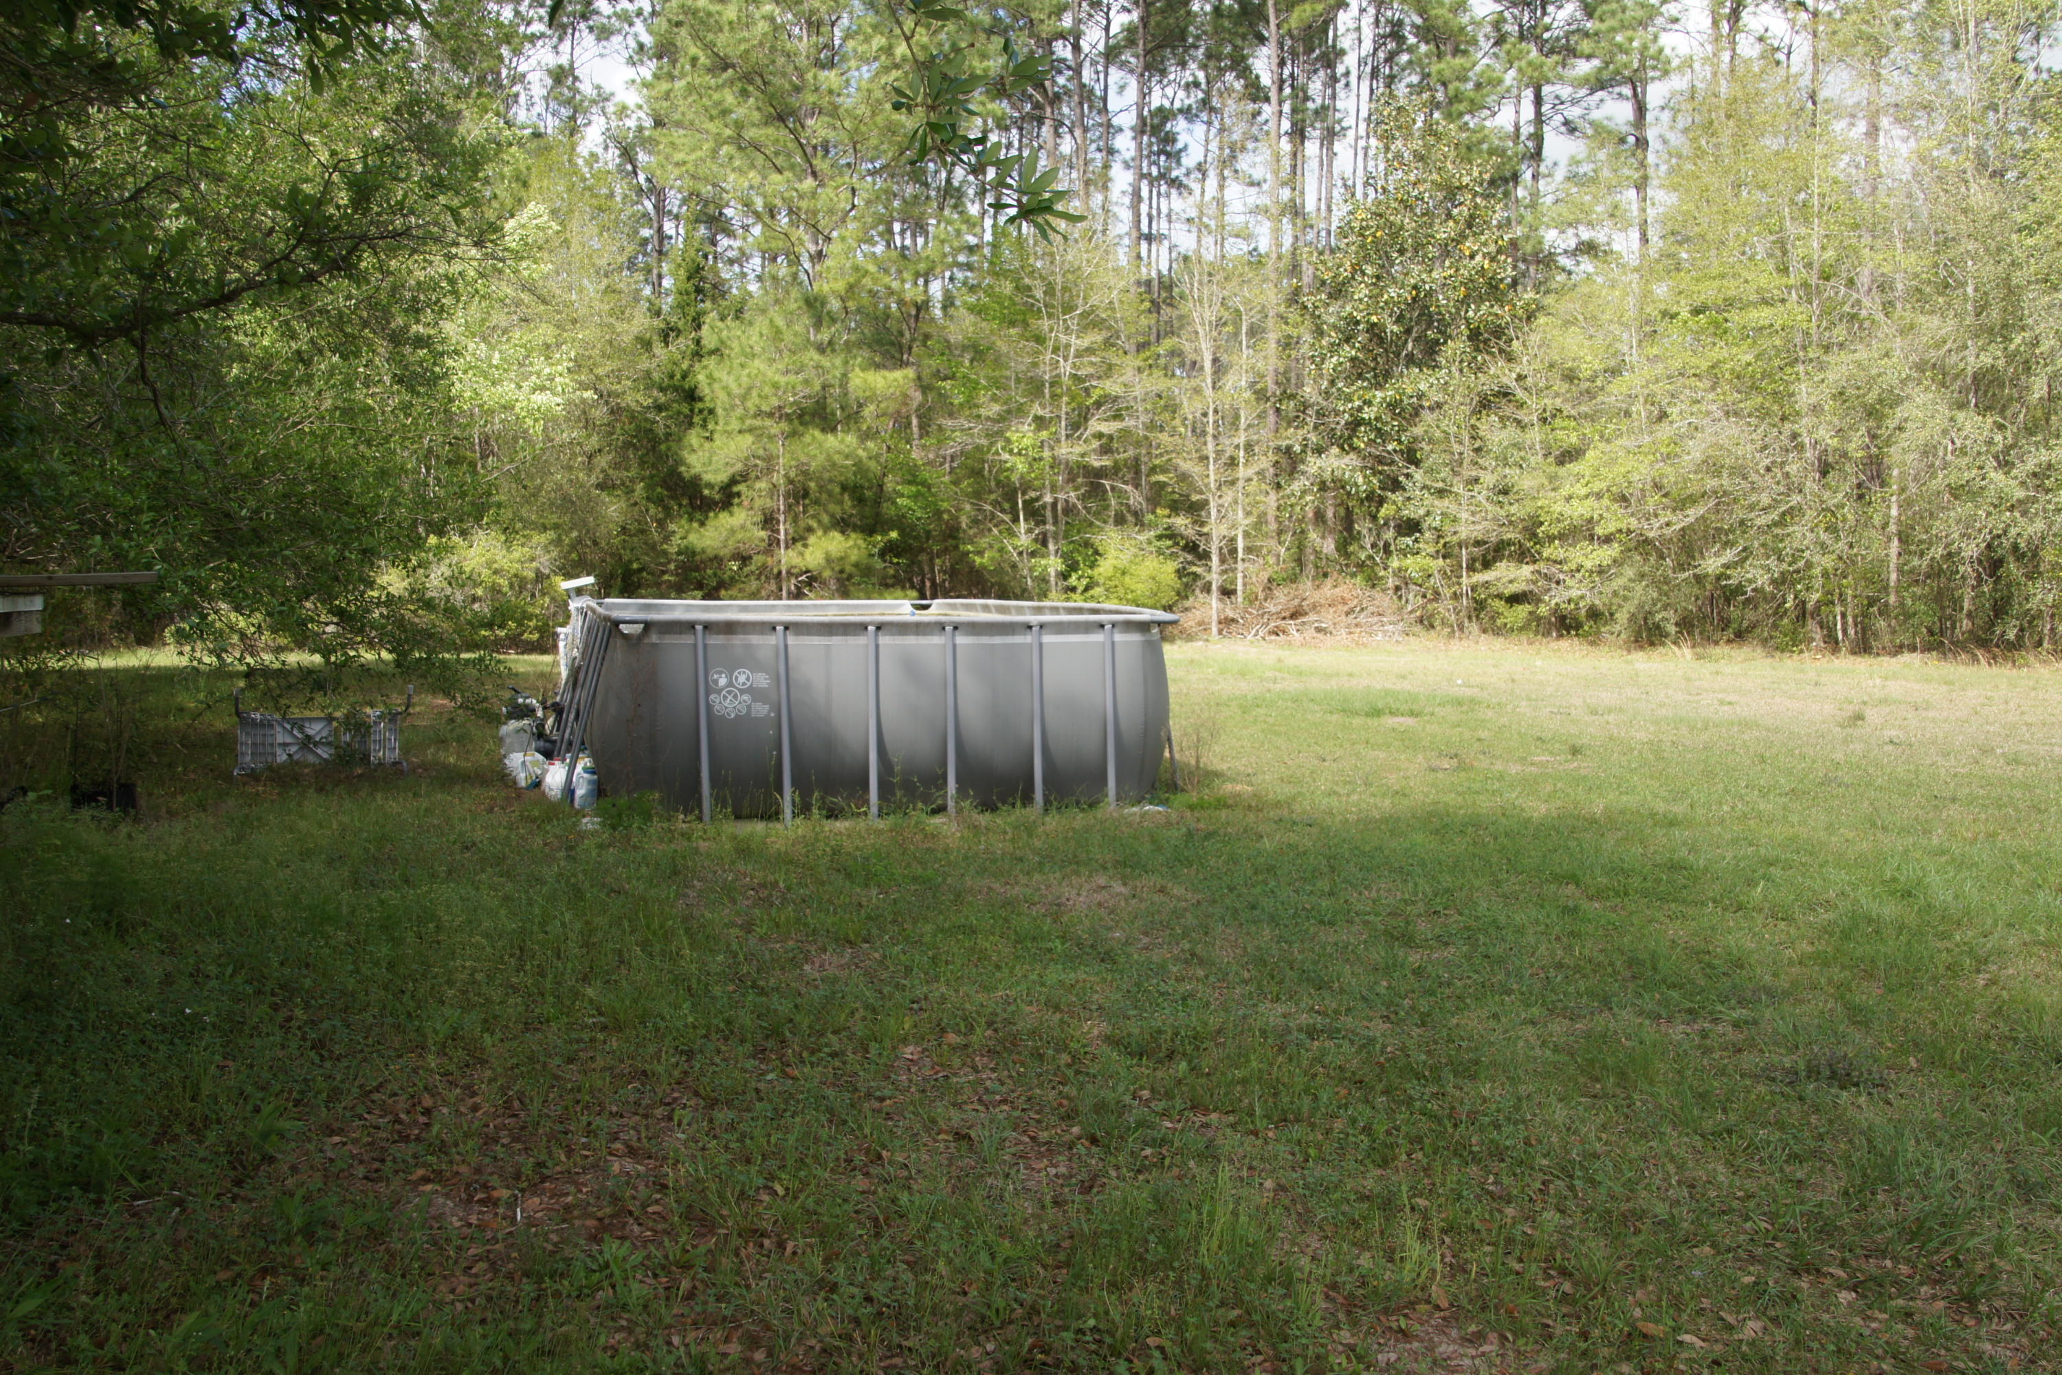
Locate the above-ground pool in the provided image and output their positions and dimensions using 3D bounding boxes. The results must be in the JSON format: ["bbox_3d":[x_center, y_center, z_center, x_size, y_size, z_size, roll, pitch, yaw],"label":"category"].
[{"bbox_3d":[-1.820,-0.030,14.850,3.850,1.320,7.500,-1,4,-16],"label":"above-ground pool"}]

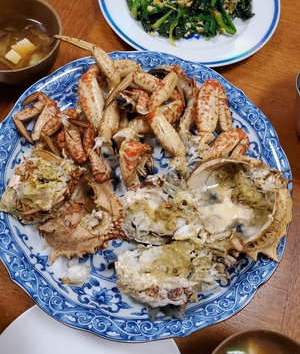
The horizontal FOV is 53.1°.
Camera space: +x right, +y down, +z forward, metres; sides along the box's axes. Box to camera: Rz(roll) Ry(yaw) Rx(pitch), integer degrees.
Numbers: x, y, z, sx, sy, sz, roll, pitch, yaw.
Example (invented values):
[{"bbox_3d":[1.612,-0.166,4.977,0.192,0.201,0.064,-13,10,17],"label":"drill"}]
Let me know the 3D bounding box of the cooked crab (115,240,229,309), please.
[{"bbox_3d":[0.021,0.093,0.289,0.108,0.044,0.058,-8,72,-8],"label":"cooked crab"}]

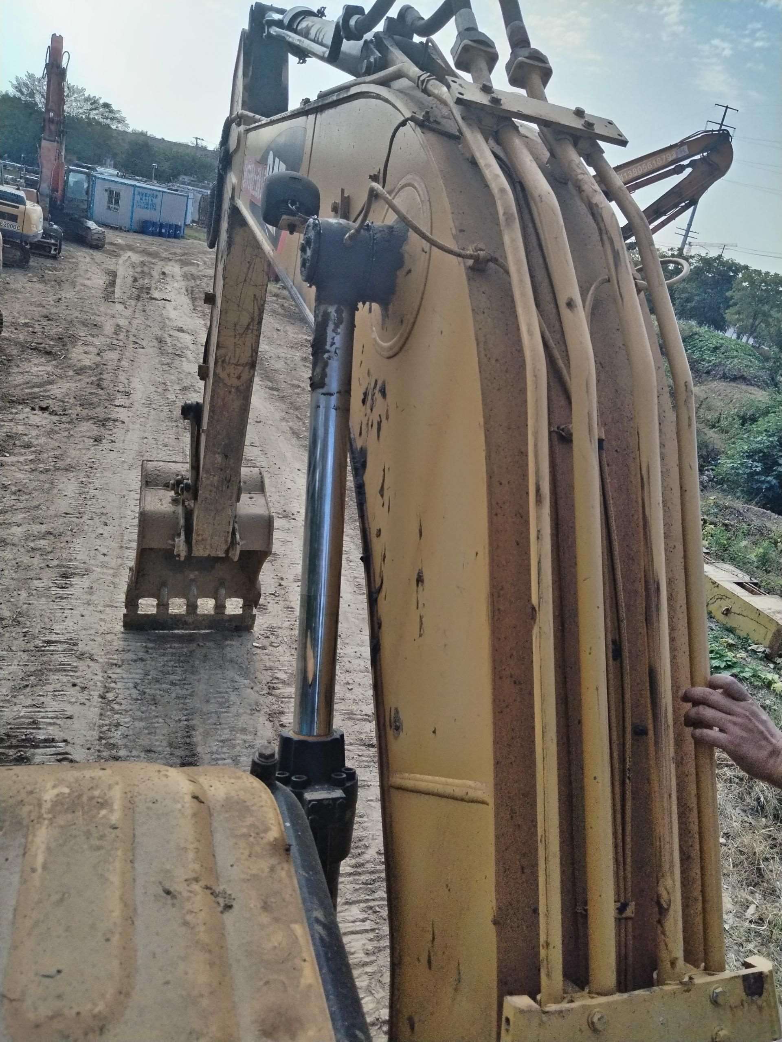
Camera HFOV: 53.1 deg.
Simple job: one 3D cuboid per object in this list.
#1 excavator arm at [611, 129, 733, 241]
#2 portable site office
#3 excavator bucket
[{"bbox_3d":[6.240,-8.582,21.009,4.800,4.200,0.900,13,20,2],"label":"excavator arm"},{"bbox_3d":[-16.676,-20.572,51.033,5.900,2.700,2.700,-2,24,-33],"label":"portable site office"},{"bbox_3d":[-1.853,0.239,7.503,1.200,1.330,1.150,5,21,-19],"label":"excavator bucket"}]

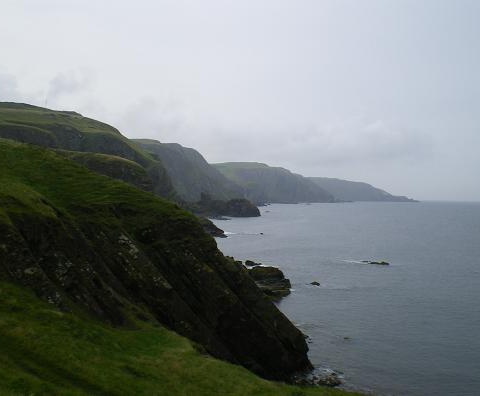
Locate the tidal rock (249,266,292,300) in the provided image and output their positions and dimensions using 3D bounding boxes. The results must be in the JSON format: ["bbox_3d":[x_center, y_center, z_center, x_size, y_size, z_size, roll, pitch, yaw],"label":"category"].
[{"bbox_3d":[5.163,14.820,105.000,8.200,3.900,8.500,1,0,0],"label":"tidal rock"}]

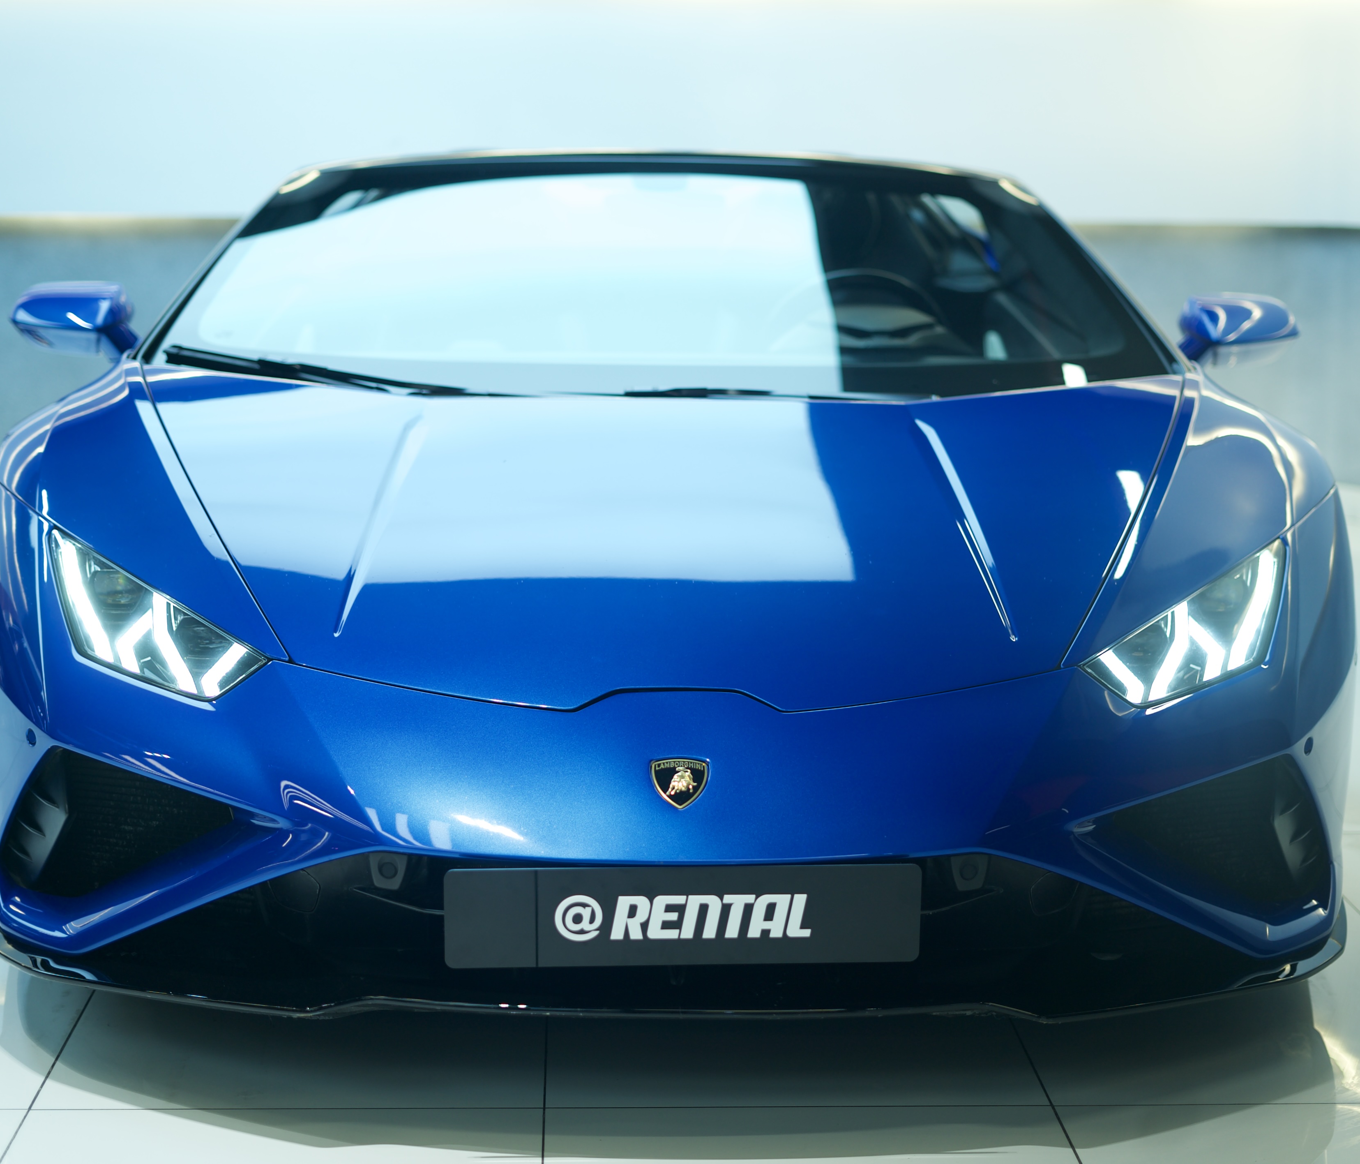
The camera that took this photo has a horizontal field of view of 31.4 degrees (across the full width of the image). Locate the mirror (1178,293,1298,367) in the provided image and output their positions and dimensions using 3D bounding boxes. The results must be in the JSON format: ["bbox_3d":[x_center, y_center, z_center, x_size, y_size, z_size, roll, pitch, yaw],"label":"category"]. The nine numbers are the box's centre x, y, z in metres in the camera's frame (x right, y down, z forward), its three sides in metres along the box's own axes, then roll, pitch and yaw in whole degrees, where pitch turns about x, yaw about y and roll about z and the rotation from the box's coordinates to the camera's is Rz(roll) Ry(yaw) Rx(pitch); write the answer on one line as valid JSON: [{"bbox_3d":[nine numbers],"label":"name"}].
[{"bbox_3d":[0.974,-0.440,4.220,0.215,0.125,0.155,0,11,-2],"label":"mirror"}]

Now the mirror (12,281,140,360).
[{"bbox_3d":[-1.038,-0.449,4.150,0.220,0.125,0.155,0,11,-2],"label":"mirror"}]

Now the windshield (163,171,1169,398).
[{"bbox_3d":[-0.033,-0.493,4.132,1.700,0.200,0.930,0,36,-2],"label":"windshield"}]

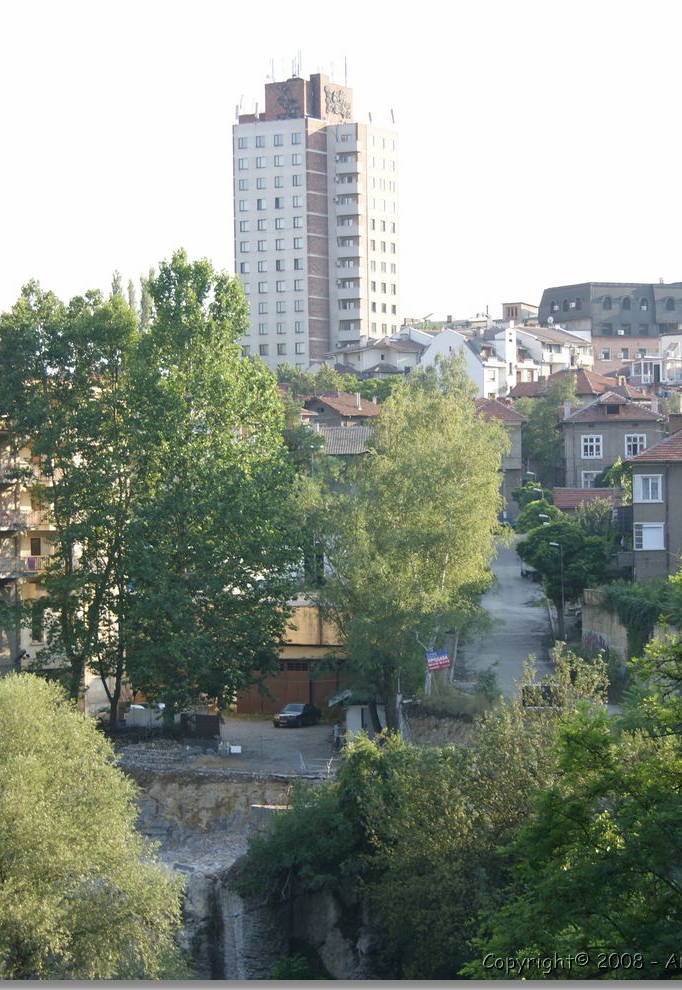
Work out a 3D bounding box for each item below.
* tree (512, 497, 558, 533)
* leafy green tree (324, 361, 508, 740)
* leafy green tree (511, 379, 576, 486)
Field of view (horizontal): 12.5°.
[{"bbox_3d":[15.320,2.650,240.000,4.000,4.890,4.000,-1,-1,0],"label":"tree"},{"bbox_3d":[4.460,2.880,187.000,11.000,22.500,9.800,-1,-1,0],"label":"leafy green tree"},{"bbox_3d":[16.484,-4.934,253.000,5.600,9.100,5.500,-1,-1,6],"label":"leafy green tree"}]

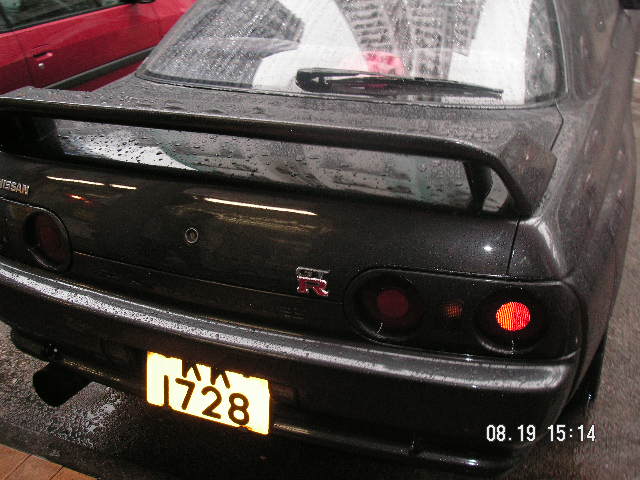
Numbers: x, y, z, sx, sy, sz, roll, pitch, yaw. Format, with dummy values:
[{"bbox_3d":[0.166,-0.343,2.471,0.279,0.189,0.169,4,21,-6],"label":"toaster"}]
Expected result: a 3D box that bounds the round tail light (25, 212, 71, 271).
[{"bbox_3d":[-0.663,0.000,1.731,0.146,0.154,0.050,11,26,23],"label":"round tail light"}]

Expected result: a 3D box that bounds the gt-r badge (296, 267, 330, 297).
[{"bbox_3d":[-0.017,0.090,1.438,0.071,0.060,0.008,7,25,16],"label":"gt-r badge"}]

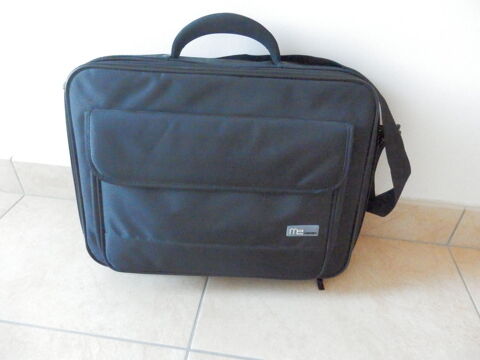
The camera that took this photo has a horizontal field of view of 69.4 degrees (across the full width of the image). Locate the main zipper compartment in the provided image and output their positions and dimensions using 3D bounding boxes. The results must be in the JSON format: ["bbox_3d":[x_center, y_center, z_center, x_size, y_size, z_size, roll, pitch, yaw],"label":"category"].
[{"bbox_3d":[-0.026,-0.012,0.520,0.415,0.315,0.107,3,22,-1],"label":"main zipper compartment"}]

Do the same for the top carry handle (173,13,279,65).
[{"bbox_3d":[-0.018,-0.185,0.457,0.148,0.065,0.028,3,22,-1],"label":"top carry handle"}]

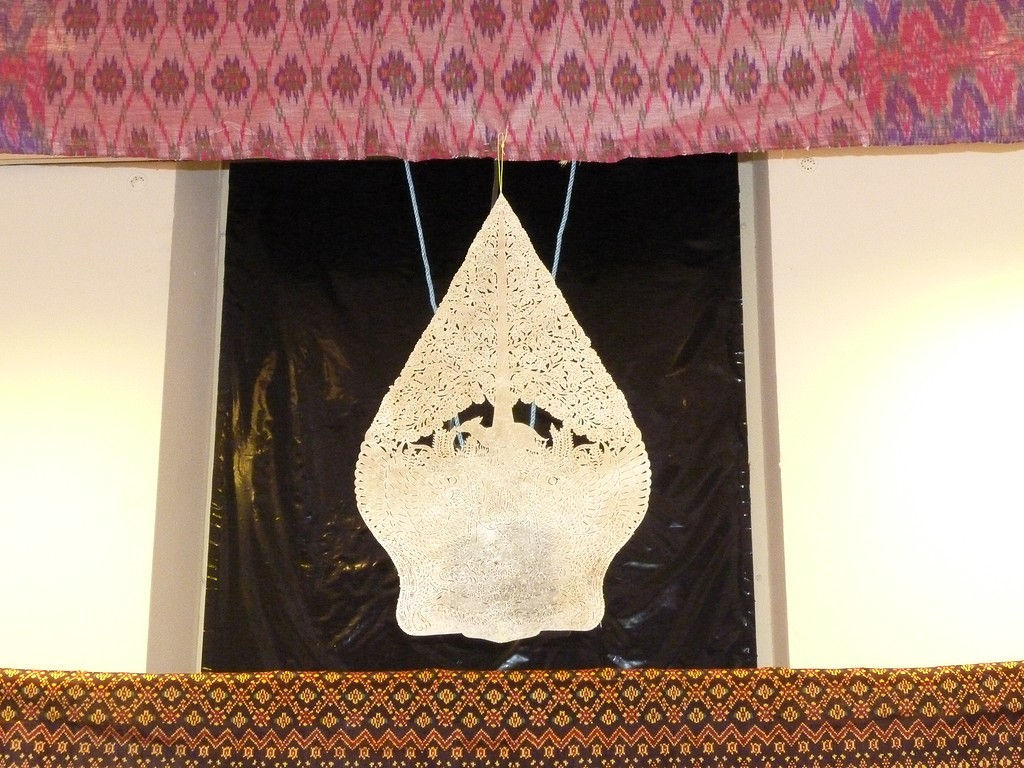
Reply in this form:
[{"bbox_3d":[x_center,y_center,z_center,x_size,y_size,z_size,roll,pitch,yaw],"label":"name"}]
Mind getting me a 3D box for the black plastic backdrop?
[{"bbox_3d":[-0.050,0.019,2.672,0.852,0.854,0.100,0,-15,1],"label":"black plastic backdrop"}]

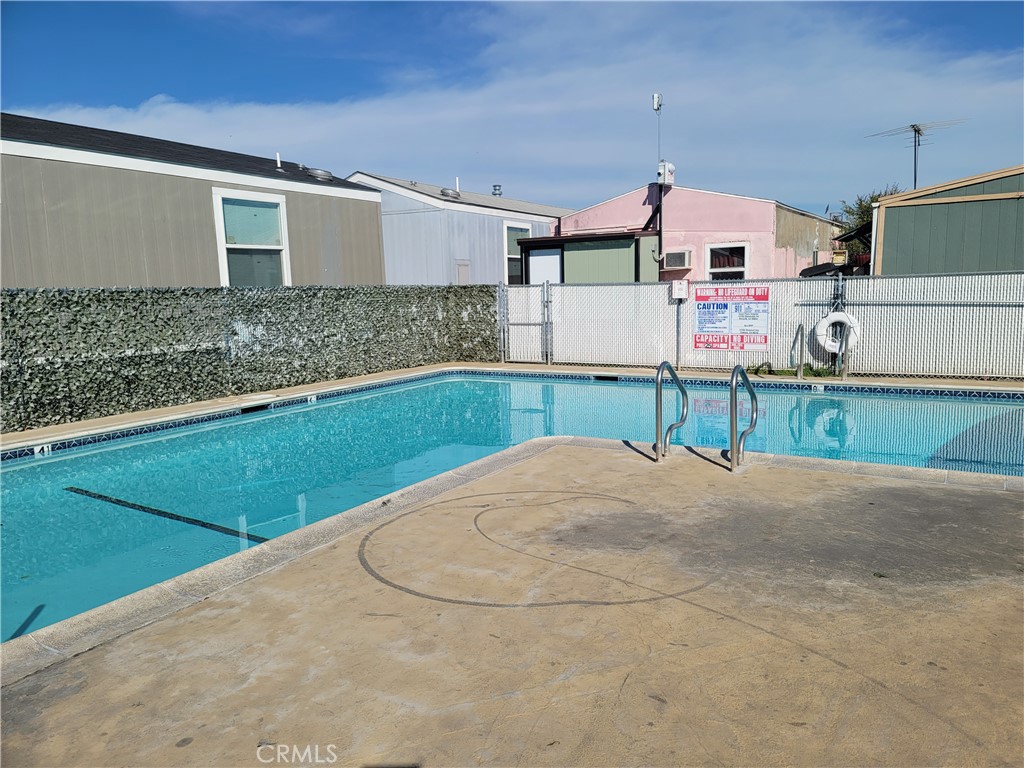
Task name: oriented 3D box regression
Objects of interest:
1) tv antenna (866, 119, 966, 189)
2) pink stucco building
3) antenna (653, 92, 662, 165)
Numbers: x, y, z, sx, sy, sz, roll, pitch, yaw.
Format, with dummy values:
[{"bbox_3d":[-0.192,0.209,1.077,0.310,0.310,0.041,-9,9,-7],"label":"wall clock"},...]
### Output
[{"bbox_3d":[6.388,-3.468,11.645,1.450,1.080,1.400,3,9,31],"label":"tv antenna"},{"bbox_3d":[4.803,-2.788,18.107,4.700,3.360,10.600,3,9,31],"label":"pink stucco building"},{"bbox_3d":[2.781,-4.883,14.132,0.180,1.360,0.130,-2,7,-5],"label":"antenna"}]

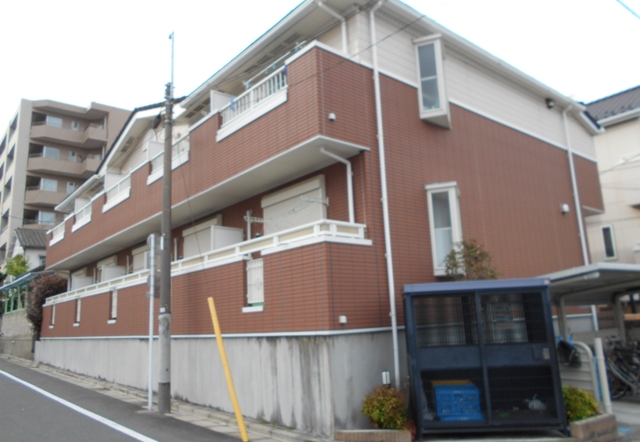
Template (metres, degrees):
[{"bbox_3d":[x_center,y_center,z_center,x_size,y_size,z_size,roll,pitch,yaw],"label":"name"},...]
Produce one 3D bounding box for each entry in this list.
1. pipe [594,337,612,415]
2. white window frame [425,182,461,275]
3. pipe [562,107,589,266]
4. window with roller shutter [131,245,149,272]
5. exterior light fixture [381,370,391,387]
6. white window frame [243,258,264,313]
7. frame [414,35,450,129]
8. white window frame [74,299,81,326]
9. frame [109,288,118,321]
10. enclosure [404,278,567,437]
[{"bbox_3d":[3.784,2.077,6.400,0.095,1.050,0.095,-3,-11,0],"label":"pipe"},{"bbox_3d":[2.168,0.157,8.198,0.520,1.530,0.480,-6,-12,15],"label":"white window frame"},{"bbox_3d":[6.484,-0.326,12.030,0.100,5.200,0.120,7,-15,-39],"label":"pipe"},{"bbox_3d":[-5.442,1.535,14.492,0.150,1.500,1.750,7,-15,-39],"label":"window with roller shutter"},{"bbox_3d":[0.910,2.163,6.600,0.110,0.220,0.110,7,-15,-39],"label":"exterior light fixture"},{"bbox_3d":[-1.022,1.067,7.855,0.150,0.840,0.640,7,-15,-39],"label":"white window frame"},{"bbox_3d":[2.056,-2.514,8.751,0.520,1.520,0.480,-6,-12,15],"label":"frame"},{"bbox_3d":[-7.961,3.031,15.947,0.150,0.840,0.620,7,-15,-39],"label":"white window frame"},{"bbox_3d":[-5.599,2.353,13.195,0.150,0.840,0.620,7,-15,-39],"label":"frame"},{"bbox_3d":[2.068,1.775,6.349,1.820,1.880,0.810,-3,-11,1],"label":"enclosure"}]

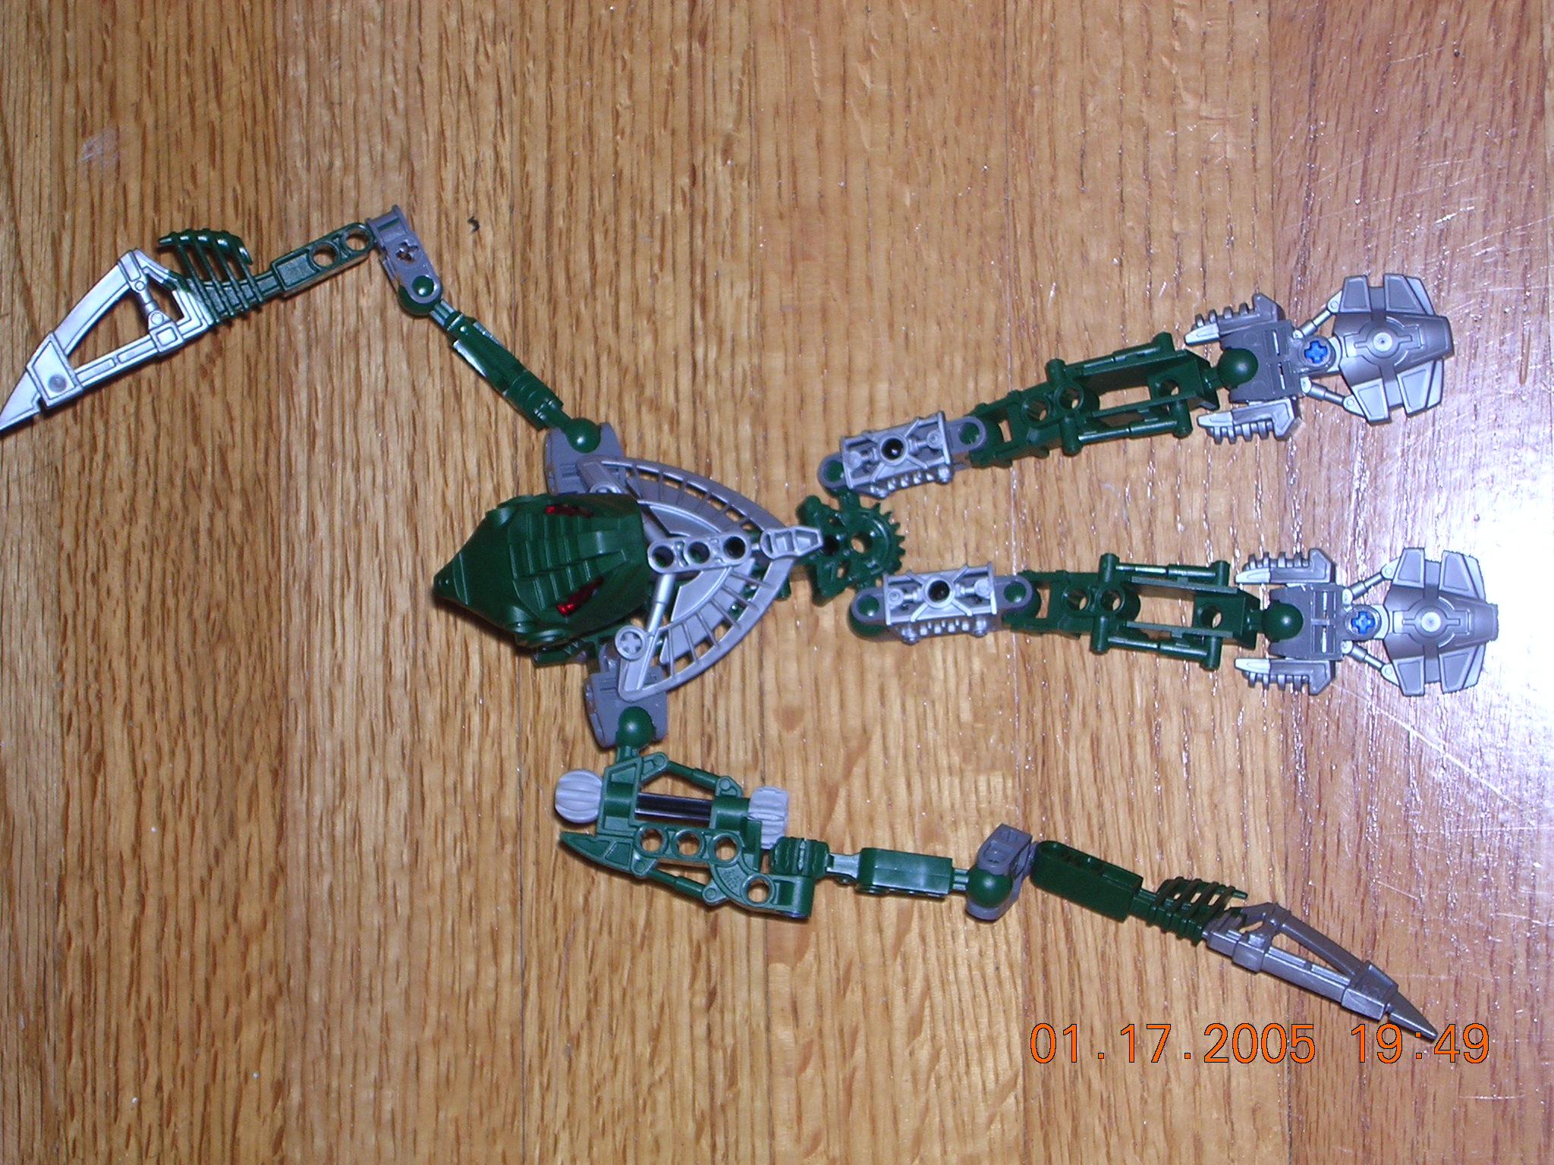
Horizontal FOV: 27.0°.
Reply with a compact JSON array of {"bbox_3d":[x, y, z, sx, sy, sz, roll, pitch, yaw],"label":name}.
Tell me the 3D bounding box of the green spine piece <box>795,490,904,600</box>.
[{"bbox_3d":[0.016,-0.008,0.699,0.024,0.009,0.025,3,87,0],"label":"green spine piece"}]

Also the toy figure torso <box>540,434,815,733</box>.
[{"bbox_3d":[-0.018,-0.004,0.703,0.059,0.037,0.071,-11,86,13],"label":"toy figure torso"}]

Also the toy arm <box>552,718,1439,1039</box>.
[{"bbox_3d":[0.046,0.068,0.691,0.193,0.026,0.035,16,92,14],"label":"toy arm"}]

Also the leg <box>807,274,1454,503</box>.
[{"bbox_3d":[0.074,-0.039,0.689,0.138,0.023,0.031,-11,86,13],"label":"leg"}]

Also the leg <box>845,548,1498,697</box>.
[{"bbox_3d":[0.082,0.008,0.686,0.139,0.023,0.031,0,89,14],"label":"leg"}]

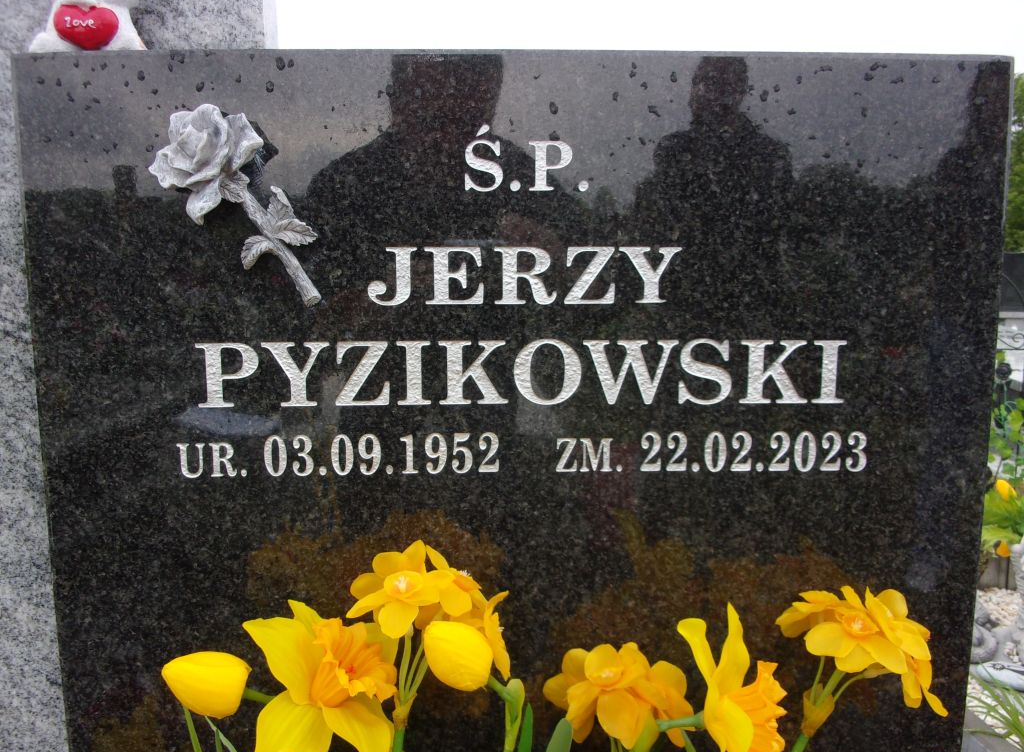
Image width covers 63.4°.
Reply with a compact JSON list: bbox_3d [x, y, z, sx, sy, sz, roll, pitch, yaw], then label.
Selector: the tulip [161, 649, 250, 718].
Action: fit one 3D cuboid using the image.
[{"bbox_3d":[-0.182,0.183,0.492,0.055,0.039,0.039,7,0,-12],"label":"tulip"}]

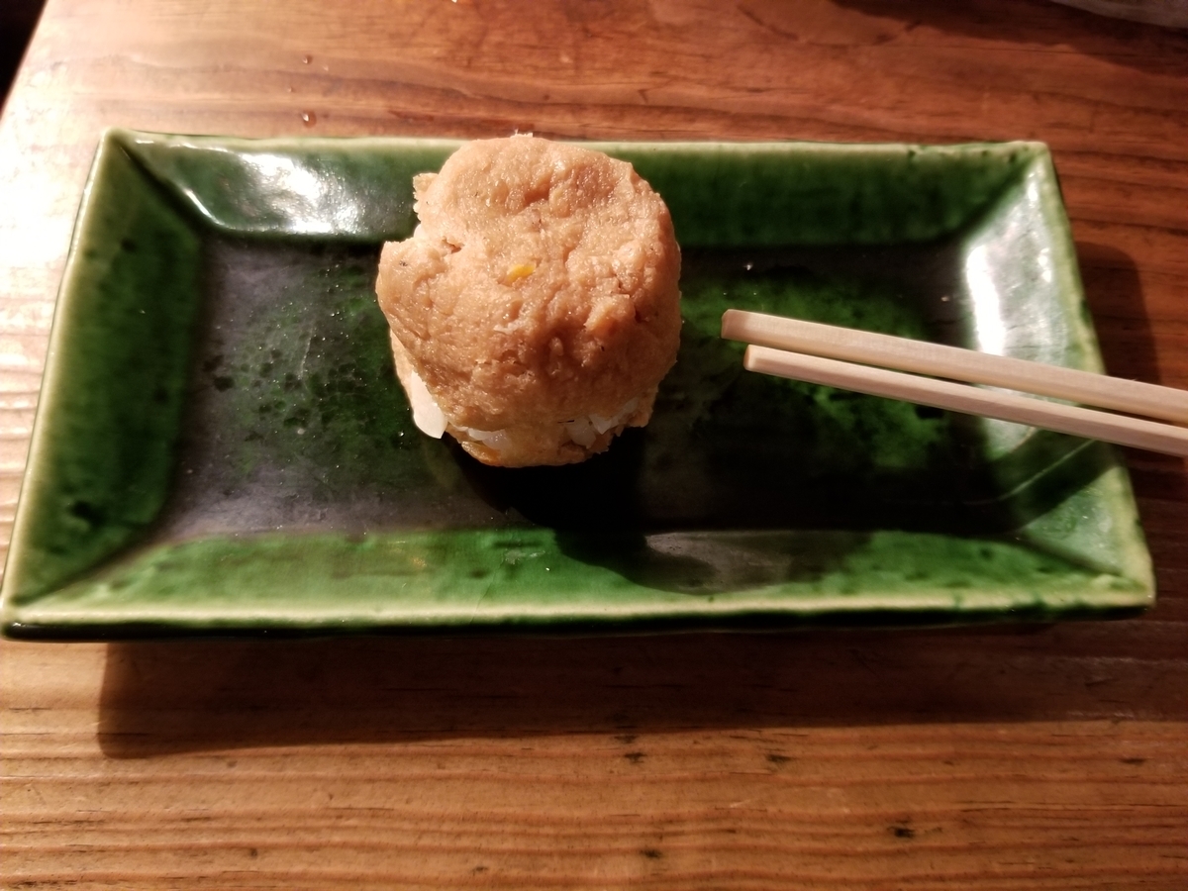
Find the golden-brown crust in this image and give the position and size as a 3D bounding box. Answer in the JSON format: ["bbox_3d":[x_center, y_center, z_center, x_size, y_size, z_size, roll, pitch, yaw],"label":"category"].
[{"bbox_3d":[-0.013,-0.030,0.187,0.062,0.046,0.067,-1,69,-4],"label":"golden-brown crust"}]

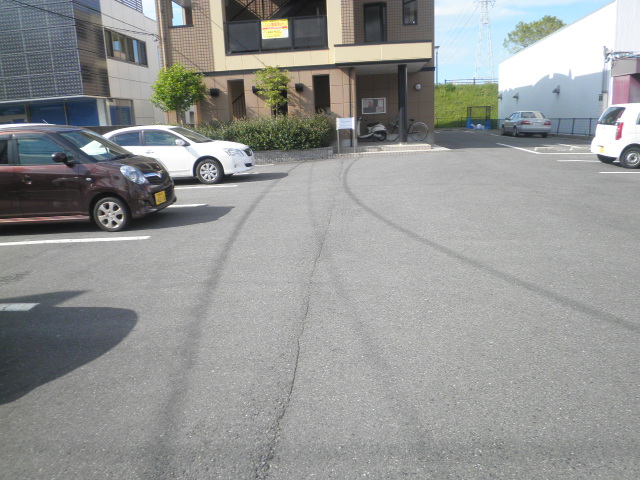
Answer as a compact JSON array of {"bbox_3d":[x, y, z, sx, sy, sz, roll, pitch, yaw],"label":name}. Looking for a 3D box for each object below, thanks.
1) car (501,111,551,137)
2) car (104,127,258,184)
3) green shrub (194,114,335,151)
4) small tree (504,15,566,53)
[{"bbox_3d":[11.405,-6.452,26.779,1.690,1.410,4.420,0,14,8],"label":"car"},{"bbox_3d":[-4.028,-2.263,12.710,4.550,1.475,1.700,-1,14,6],"label":"car"},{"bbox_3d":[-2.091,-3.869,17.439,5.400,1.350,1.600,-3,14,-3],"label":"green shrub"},{"bbox_3d":[19.957,-17.192,44.373,7.500,6.520,7.000,-3,14,0],"label":"small tree"}]

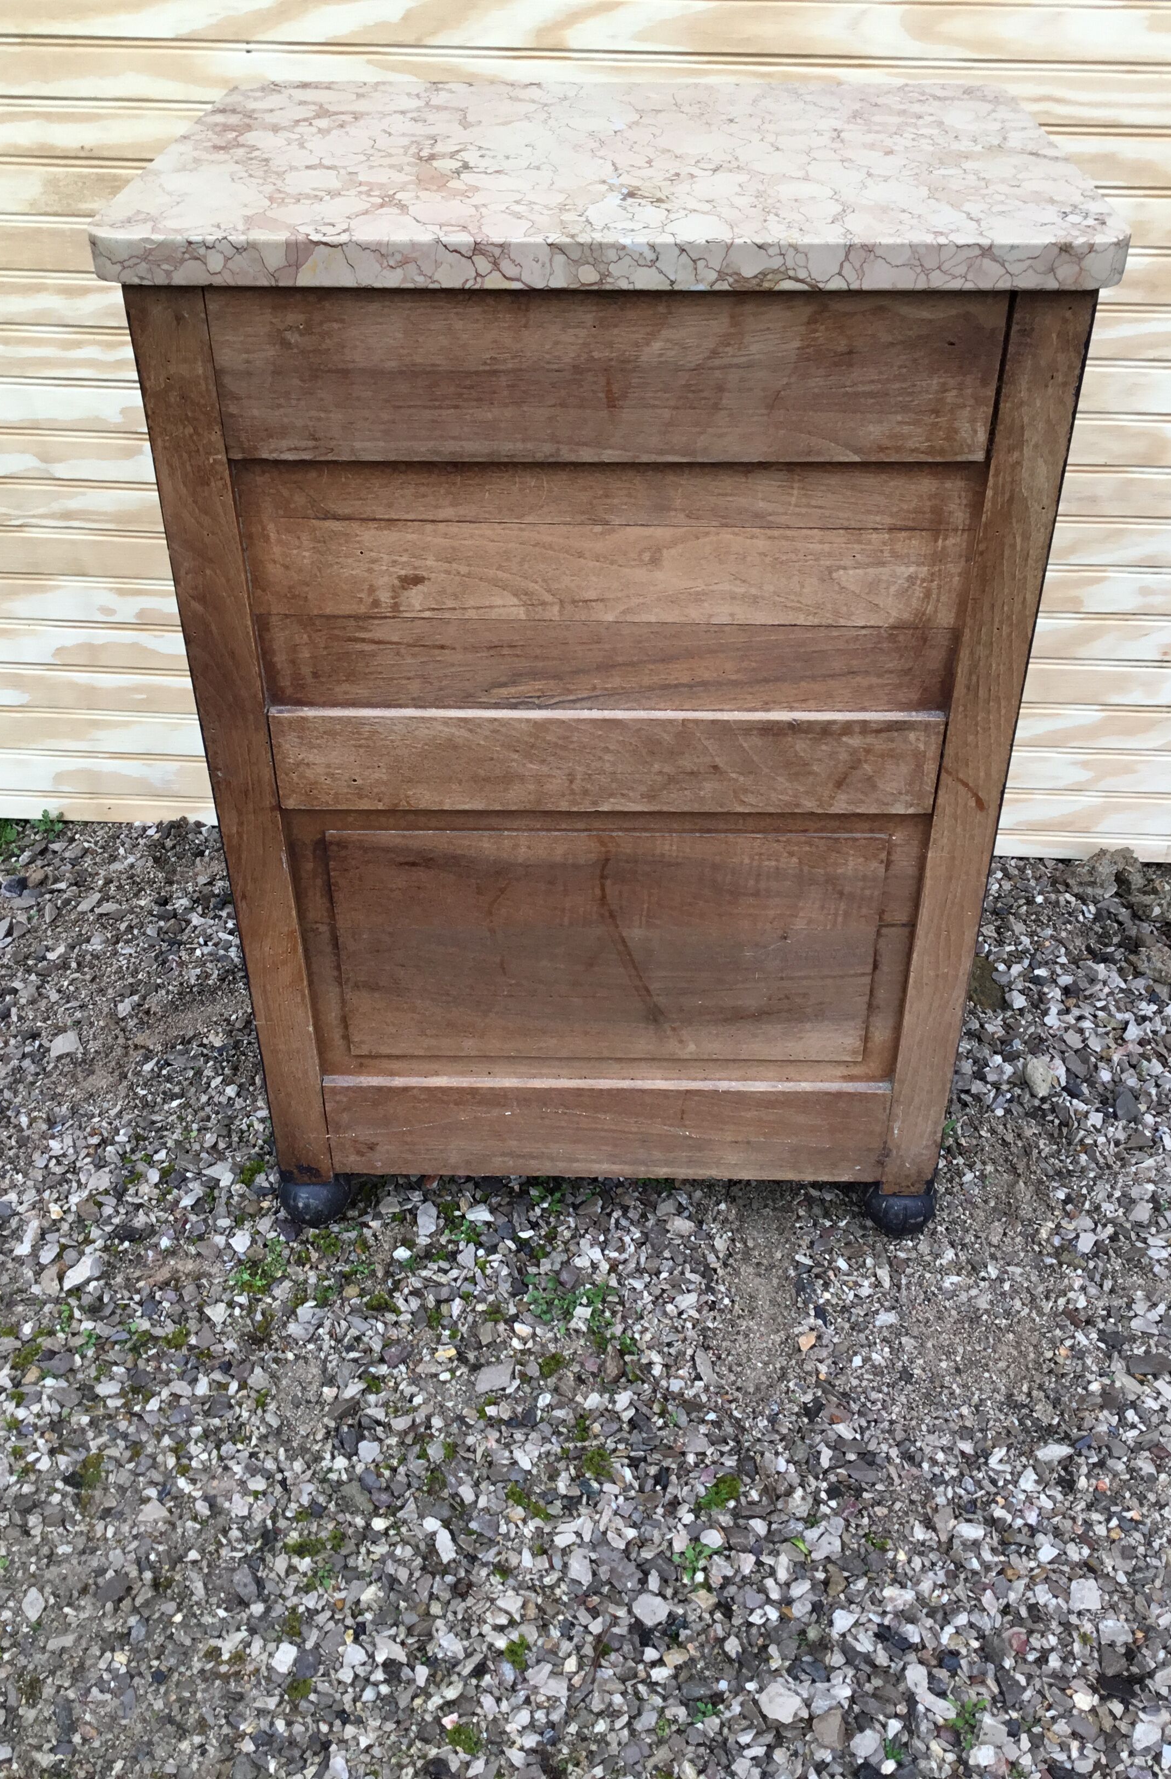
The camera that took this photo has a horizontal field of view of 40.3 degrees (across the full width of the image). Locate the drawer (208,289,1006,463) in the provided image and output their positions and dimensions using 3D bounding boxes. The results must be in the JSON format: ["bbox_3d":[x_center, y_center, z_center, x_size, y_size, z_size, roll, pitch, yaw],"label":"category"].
[{"bbox_3d":[0.014,-0.366,0.975,0.418,0.098,0.290,1,37,1],"label":"drawer"}]

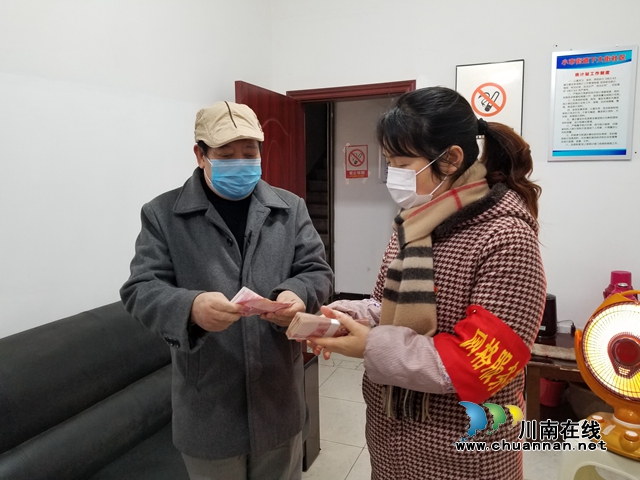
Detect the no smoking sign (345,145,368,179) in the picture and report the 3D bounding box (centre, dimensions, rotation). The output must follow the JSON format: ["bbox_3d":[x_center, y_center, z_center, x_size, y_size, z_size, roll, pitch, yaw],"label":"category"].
[{"bbox_3d":[0.407,-0.851,5.261,0.260,0.350,0.015,2,8,22],"label":"no smoking sign"}]

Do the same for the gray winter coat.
[{"bbox_3d":[-0.247,0.207,1.390,0.600,0.810,0.400,-3,7,-20],"label":"gray winter coat"}]

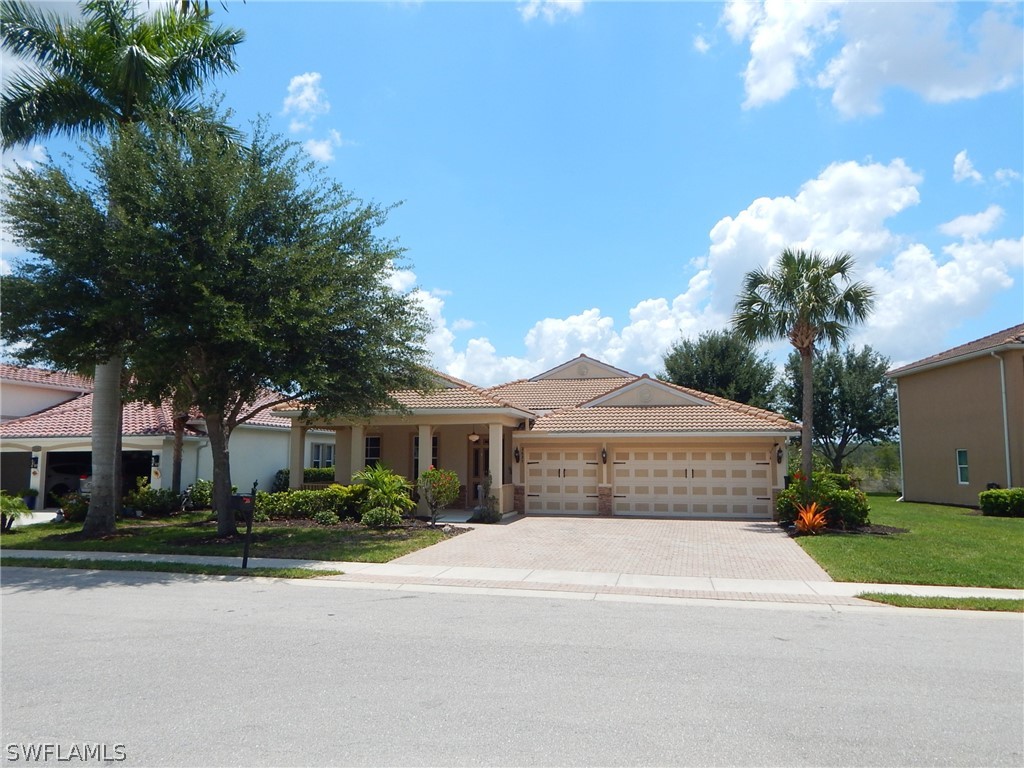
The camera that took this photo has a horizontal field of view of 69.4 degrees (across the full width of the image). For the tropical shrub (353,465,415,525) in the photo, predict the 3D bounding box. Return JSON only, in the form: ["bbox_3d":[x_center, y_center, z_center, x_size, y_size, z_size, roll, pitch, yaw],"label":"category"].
[{"bbox_3d":[-3.567,3.102,20.688,1.680,1.690,1.600,0,-6,0],"label":"tropical shrub"}]

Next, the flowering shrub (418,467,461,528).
[{"bbox_3d":[-2.006,3.081,20.188,1.200,1.650,1.150,0,-6,0],"label":"flowering shrub"}]

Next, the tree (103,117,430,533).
[{"bbox_3d":[-6.891,-1.590,18.974,9.650,10.810,8.600,0,-6,0],"label":"tree"}]

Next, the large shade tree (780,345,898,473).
[{"bbox_3d":[17.523,1.813,39.529,6.510,7.940,6.400,0,-6,0],"label":"large shade tree"}]

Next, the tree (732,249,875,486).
[{"bbox_3d":[8.060,0.029,20.411,3.890,7.730,3.800,0,-6,0],"label":"tree"}]

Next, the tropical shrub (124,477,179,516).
[{"bbox_3d":[-11.821,3.671,24.248,1.770,1.270,1.400,0,-6,0],"label":"tropical shrub"}]

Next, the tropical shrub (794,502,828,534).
[{"bbox_3d":[7.488,3.342,18.551,0.900,0.830,0.880,0,-6,0],"label":"tropical shrub"}]

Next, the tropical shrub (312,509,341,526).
[{"bbox_3d":[-5.198,3.734,20.722,0.780,0.480,0.750,0,-6,0],"label":"tropical shrub"}]

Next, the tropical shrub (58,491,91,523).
[{"bbox_3d":[-13.067,3.659,22.137,1.020,0.930,0.950,0,-6,0],"label":"tropical shrub"}]

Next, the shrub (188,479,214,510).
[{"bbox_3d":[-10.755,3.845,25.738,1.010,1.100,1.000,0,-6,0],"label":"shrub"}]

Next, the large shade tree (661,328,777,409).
[{"bbox_3d":[11.839,1.415,42.086,6.810,9.270,6.600,0,-6,0],"label":"large shade tree"}]

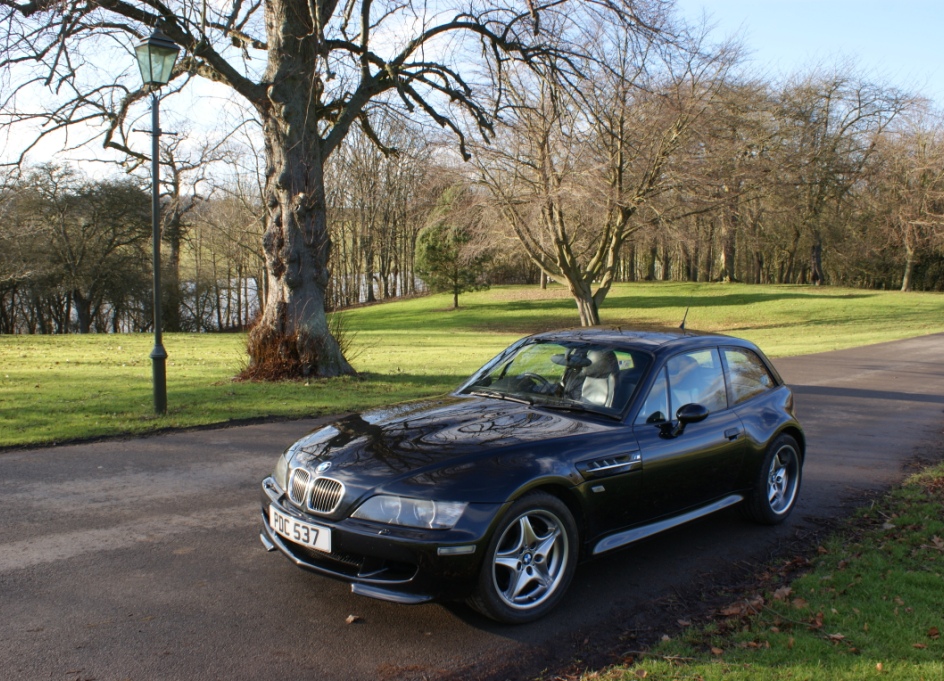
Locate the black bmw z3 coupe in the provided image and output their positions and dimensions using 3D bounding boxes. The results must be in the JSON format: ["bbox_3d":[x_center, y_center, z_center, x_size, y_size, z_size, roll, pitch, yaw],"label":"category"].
[{"bbox_3d":[0.620,0.587,5.385,4.020,1.280,1.750,-3,6,-44],"label":"black bmw z3 coupe"}]

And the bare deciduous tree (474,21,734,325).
[{"bbox_3d":[4.041,-5.077,26.000,7.900,9.300,7.600,1,4,0],"label":"bare deciduous tree"}]

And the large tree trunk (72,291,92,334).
[{"bbox_3d":[-12.791,-0.919,28.000,0.620,1.450,0.570,1,4,0],"label":"large tree trunk"}]

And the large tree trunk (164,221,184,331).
[{"bbox_3d":[-10.853,-2.363,31.000,0.620,4.100,0.580,1,4,0],"label":"large tree trunk"}]

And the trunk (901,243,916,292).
[{"bbox_3d":[29.694,-4.966,58.000,1.000,3.400,0.900,1,4,0],"label":"trunk"}]

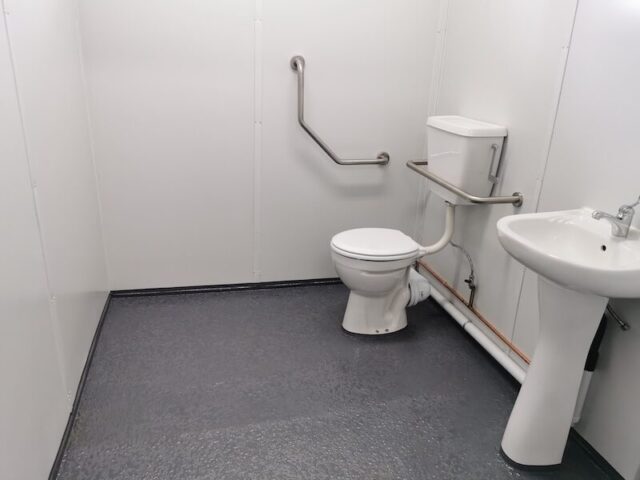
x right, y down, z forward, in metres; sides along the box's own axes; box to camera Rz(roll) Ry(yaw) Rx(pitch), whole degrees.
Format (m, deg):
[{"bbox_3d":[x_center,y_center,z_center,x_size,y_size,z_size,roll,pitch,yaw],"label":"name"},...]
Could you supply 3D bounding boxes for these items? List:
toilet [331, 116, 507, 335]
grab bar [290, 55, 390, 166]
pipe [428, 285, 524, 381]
[{"bbox_3d":[0.404,-0.073,2.481,0.701,1.030,0.486,-3,21,-13],"label":"toilet"},{"bbox_3d":[0.136,-0.665,2.655,0.582,0.563,0.093,-3,21,-13],"label":"grab bar"},{"bbox_3d":[0.758,0.449,2.473,0.051,0.052,0.896,-3,21,-13],"label":"pipe"}]

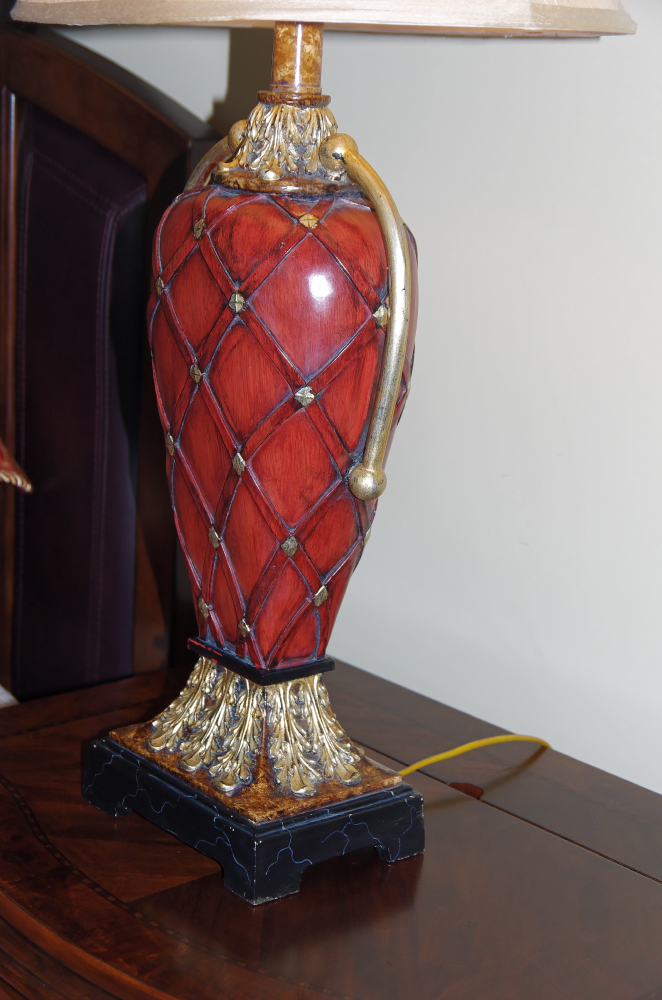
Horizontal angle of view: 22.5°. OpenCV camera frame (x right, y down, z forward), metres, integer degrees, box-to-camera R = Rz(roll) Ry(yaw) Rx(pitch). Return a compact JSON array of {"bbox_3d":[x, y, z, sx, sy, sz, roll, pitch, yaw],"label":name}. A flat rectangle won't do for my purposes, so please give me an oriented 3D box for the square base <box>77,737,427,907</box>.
[{"bbox_3d":[-0.054,0.202,1.146,0.148,0.047,0.196,-6,16,-40],"label":"square base"}]

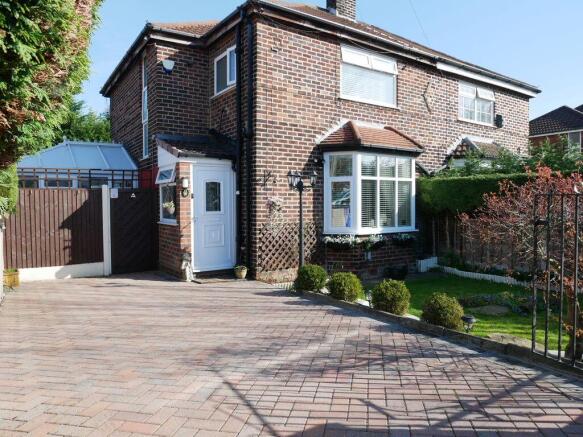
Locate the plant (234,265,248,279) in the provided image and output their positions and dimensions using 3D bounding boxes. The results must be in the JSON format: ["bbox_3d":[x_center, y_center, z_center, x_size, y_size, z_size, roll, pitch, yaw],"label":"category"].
[{"bbox_3d":[-0.989,1.040,8.020,0.260,0.250,0.260,0,2,0],"label":"plant"}]

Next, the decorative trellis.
[{"bbox_3d":[-0.021,0.533,8.051,1.441,0.947,0.050,-2,3,-34],"label":"decorative trellis"}]

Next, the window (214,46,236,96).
[{"bbox_3d":[-1.447,-3.164,8.750,0.080,0.840,1.160,-1,2,-33],"label":"window"}]

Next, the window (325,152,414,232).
[{"bbox_3d":[2.027,-0.536,9.133,2.900,1.740,0.500,-1,2,-33],"label":"window"}]

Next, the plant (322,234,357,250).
[{"bbox_3d":[1.011,0.495,8.358,0.720,0.320,0.220,0,2,15],"label":"plant"}]

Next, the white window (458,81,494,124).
[{"bbox_3d":[5.275,-3.221,11.483,1.770,1.090,0.080,-1,2,-33],"label":"white window"}]

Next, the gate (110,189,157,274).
[{"bbox_3d":[-3.281,0.261,8.475,0.940,1.780,0.060,-2,3,-34],"label":"gate"}]

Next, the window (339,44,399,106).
[{"bbox_3d":[1.807,-3.164,9.183,1.763,1.135,0.140,-2,3,-34],"label":"window"}]

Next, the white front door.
[{"bbox_3d":[-1.566,-0.040,8.226,0.910,2.150,0.090,-1,2,-33],"label":"white front door"}]

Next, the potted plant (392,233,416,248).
[{"bbox_3d":[2.545,0.496,9.102,0.600,0.300,0.200,-1,2,-33],"label":"potted plant"}]

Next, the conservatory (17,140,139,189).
[{"bbox_3d":[-6.117,-0.535,11.275,2.720,3.260,3.800,-1,2,-33],"label":"conservatory"}]

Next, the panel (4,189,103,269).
[{"bbox_3d":[-4.594,0.167,7.880,1.690,1.490,0.060,-1,2,-33],"label":"panel"}]

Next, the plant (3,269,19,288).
[{"bbox_3d":[-4.932,1.041,7.089,0.270,0.330,0.270,-2,3,-34],"label":"plant"}]

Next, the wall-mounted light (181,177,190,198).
[{"bbox_3d":[-1.987,-0.582,7.590,0.140,0.400,0.150,-2,3,-34],"label":"wall-mounted light"}]

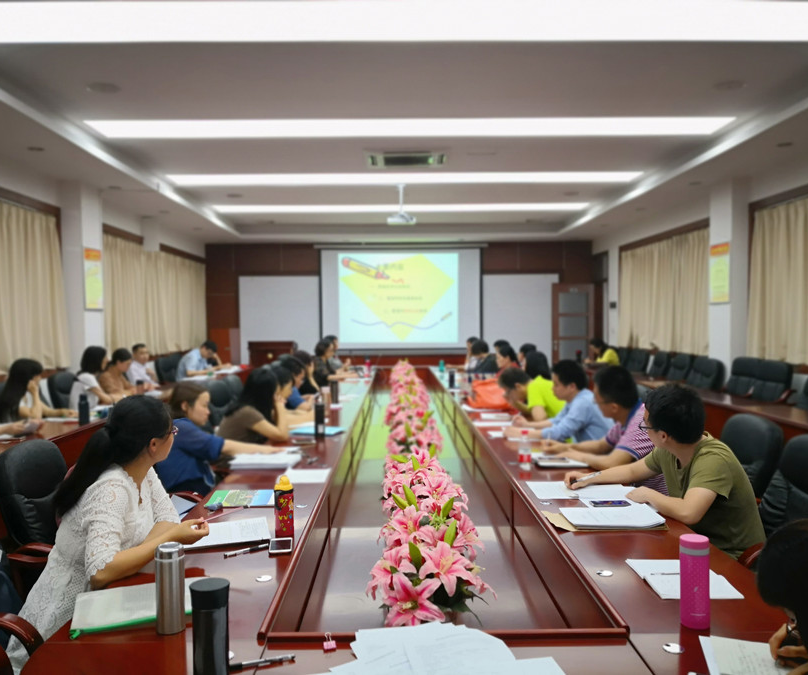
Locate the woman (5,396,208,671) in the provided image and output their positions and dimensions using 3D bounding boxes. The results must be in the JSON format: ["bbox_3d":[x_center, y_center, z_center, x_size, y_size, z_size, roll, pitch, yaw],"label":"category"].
[{"bbox_3d":[-0.866,0.804,2.071,0.700,1.230,0.540,0,1,12],"label":"woman"}]

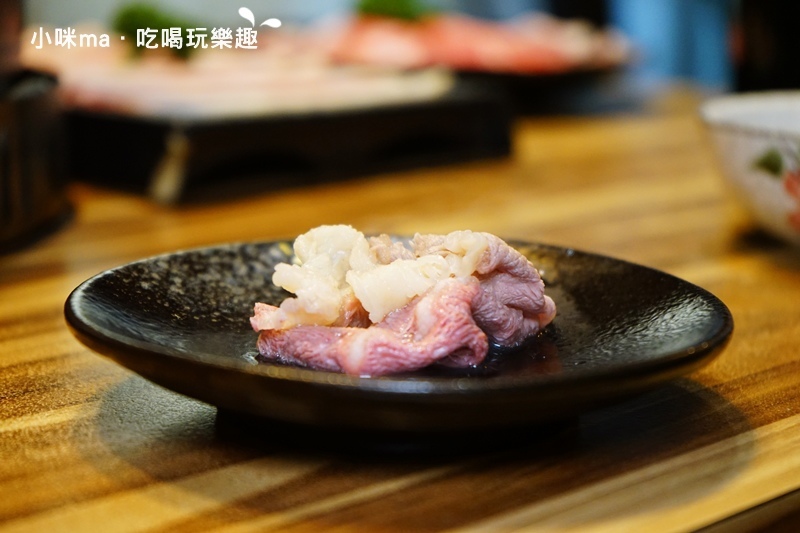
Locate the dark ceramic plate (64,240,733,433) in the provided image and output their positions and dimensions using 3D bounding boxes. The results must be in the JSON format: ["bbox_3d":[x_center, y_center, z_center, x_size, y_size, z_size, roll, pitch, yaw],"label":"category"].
[{"bbox_3d":[0.000,0.021,0.403,0.170,0.026,0.170,1,12,0],"label":"dark ceramic plate"}]

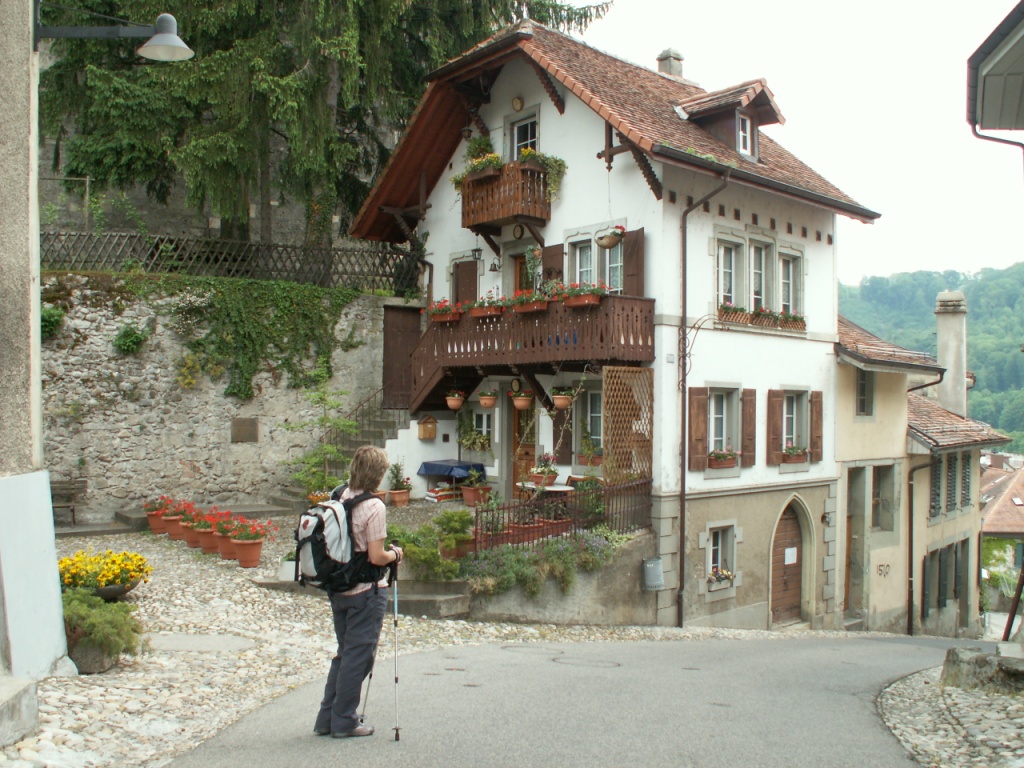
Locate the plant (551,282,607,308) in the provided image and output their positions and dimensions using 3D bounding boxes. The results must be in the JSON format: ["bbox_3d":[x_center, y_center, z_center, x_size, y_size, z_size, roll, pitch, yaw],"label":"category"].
[{"bbox_3d":[1.083,-1.384,16.375,0.320,0.380,0.920,1,-2,-39],"label":"plant"}]

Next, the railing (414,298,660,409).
[{"bbox_3d":[0.217,-0.417,18.502,1.142,1.826,5.622,1,-2,-39],"label":"railing"}]

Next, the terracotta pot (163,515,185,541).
[{"bbox_3d":[-4.647,2.003,14.300,0.385,0.330,0.385,0,-1,0],"label":"terracotta pot"}]

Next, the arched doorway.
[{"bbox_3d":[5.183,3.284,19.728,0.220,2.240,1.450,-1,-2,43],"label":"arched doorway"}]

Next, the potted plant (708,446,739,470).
[{"bbox_3d":[3.623,1.268,17.735,0.250,0.340,0.900,-1,-2,43],"label":"potted plant"}]

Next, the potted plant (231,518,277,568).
[{"bbox_3d":[-2.893,1.763,11.585,0.480,0.550,0.480,1,-1,-14],"label":"potted plant"}]

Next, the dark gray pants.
[{"bbox_3d":[-0.936,1.596,6.000,0.360,0.860,0.340,1,-2,-28],"label":"dark gray pants"}]

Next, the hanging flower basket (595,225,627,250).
[{"bbox_3d":[1.490,-2.216,15.665,0.470,0.380,0.430,0,-1,5],"label":"hanging flower basket"}]

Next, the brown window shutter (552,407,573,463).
[{"bbox_3d":[0.907,0.766,18.237,0.050,1.360,0.510,1,-2,-39],"label":"brown window shutter"}]

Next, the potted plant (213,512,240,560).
[{"bbox_3d":[-3.326,1.778,12.124,0.460,0.530,0.460,1,-1,-15],"label":"potted plant"}]

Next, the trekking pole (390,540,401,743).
[{"bbox_3d":[-0.650,1.447,5.820,0.050,1.130,0.050,-1,-2,0],"label":"trekking pole"}]

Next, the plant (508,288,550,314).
[{"bbox_3d":[0.287,-1.343,16.961,0.270,0.350,0.780,1,-2,-39],"label":"plant"}]

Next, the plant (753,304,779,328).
[{"bbox_3d":[4.435,-1.195,18.332,0.230,0.380,0.850,0,-2,44],"label":"plant"}]

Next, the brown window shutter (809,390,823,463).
[{"bbox_3d":[5.890,0.828,20.027,0.050,1.370,0.470,-1,-2,44],"label":"brown window shutter"}]

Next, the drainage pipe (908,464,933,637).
[{"bbox_3d":[8.895,3.580,22.600,0.500,3.850,0.140,-1,-2,38],"label":"drainage pipe"}]

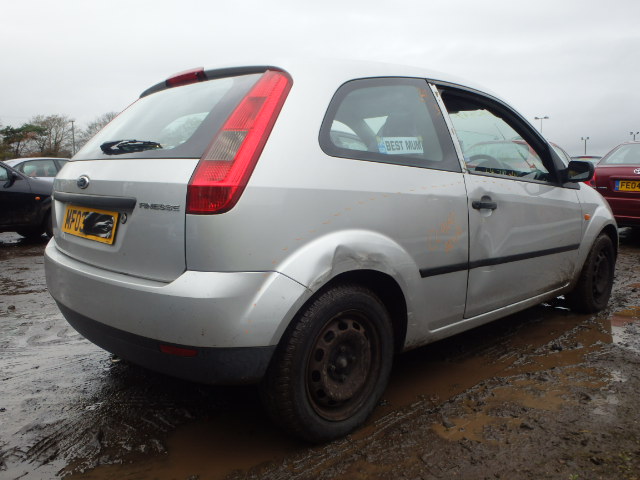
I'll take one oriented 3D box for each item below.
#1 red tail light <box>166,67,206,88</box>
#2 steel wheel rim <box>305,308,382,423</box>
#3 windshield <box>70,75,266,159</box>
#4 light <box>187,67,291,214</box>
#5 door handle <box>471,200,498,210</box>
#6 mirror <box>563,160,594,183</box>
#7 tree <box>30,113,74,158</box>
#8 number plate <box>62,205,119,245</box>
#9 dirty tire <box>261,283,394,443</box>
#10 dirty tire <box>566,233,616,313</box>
[{"bbox_3d":[-0.559,-0.688,2.206,0.070,0.050,0.325,-7,10,-43],"label":"red tail light"},{"bbox_3d":[0.055,0.444,1.911,0.395,0.395,0.130,-7,10,-43],"label":"steel wheel rim"},{"bbox_3d":[-0.685,-0.488,2.113,1.130,0.090,0.435,8,56,46],"label":"windshield"},{"bbox_3d":[-0.241,-0.336,1.653,0.184,0.623,0.118,12,-26,25],"label":"light"},{"bbox_3d":[0.764,-0.162,2.390,0.205,0.037,0.045,-7,10,-43],"label":"door handle"},{"bbox_3d":[1.468,-0.388,2.952,0.115,0.115,0.185,-7,10,-43],"label":"mirror"},{"bbox_3d":[-31.069,-10.422,60.533,5.300,8.200,5.300,-2,8,-11],"label":"tree"},{"bbox_3d":[-0.886,-0.062,1.980,0.015,0.111,0.520,10,-1,-44],"label":"number plate"},{"bbox_3d":[0.041,0.445,1.925,0.585,0.585,0.180,-7,10,-43],"label":"dirty tire"},{"bbox_3d":[1.867,0.231,3.599,0.585,0.585,0.180,-7,10,-43],"label":"dirty tire"}]

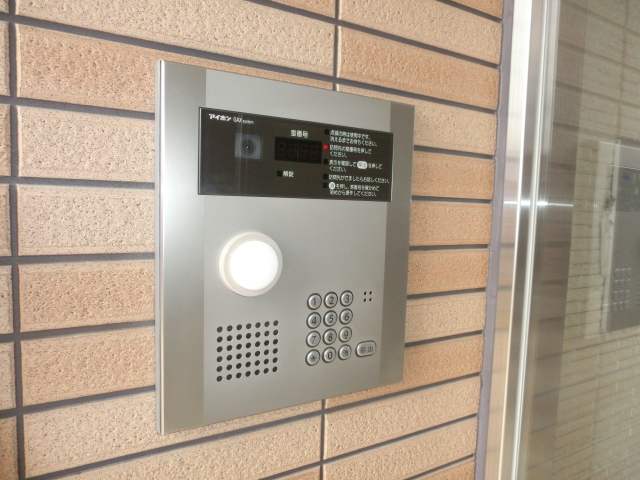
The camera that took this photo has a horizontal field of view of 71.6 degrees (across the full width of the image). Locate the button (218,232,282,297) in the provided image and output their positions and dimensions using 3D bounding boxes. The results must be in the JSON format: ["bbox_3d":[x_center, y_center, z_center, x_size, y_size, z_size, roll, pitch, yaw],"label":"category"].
[{"bbox_3d":[-0.067,0.025,0.442,0.064,0.064,0.015,-1,5,-30],"label":"button"}]

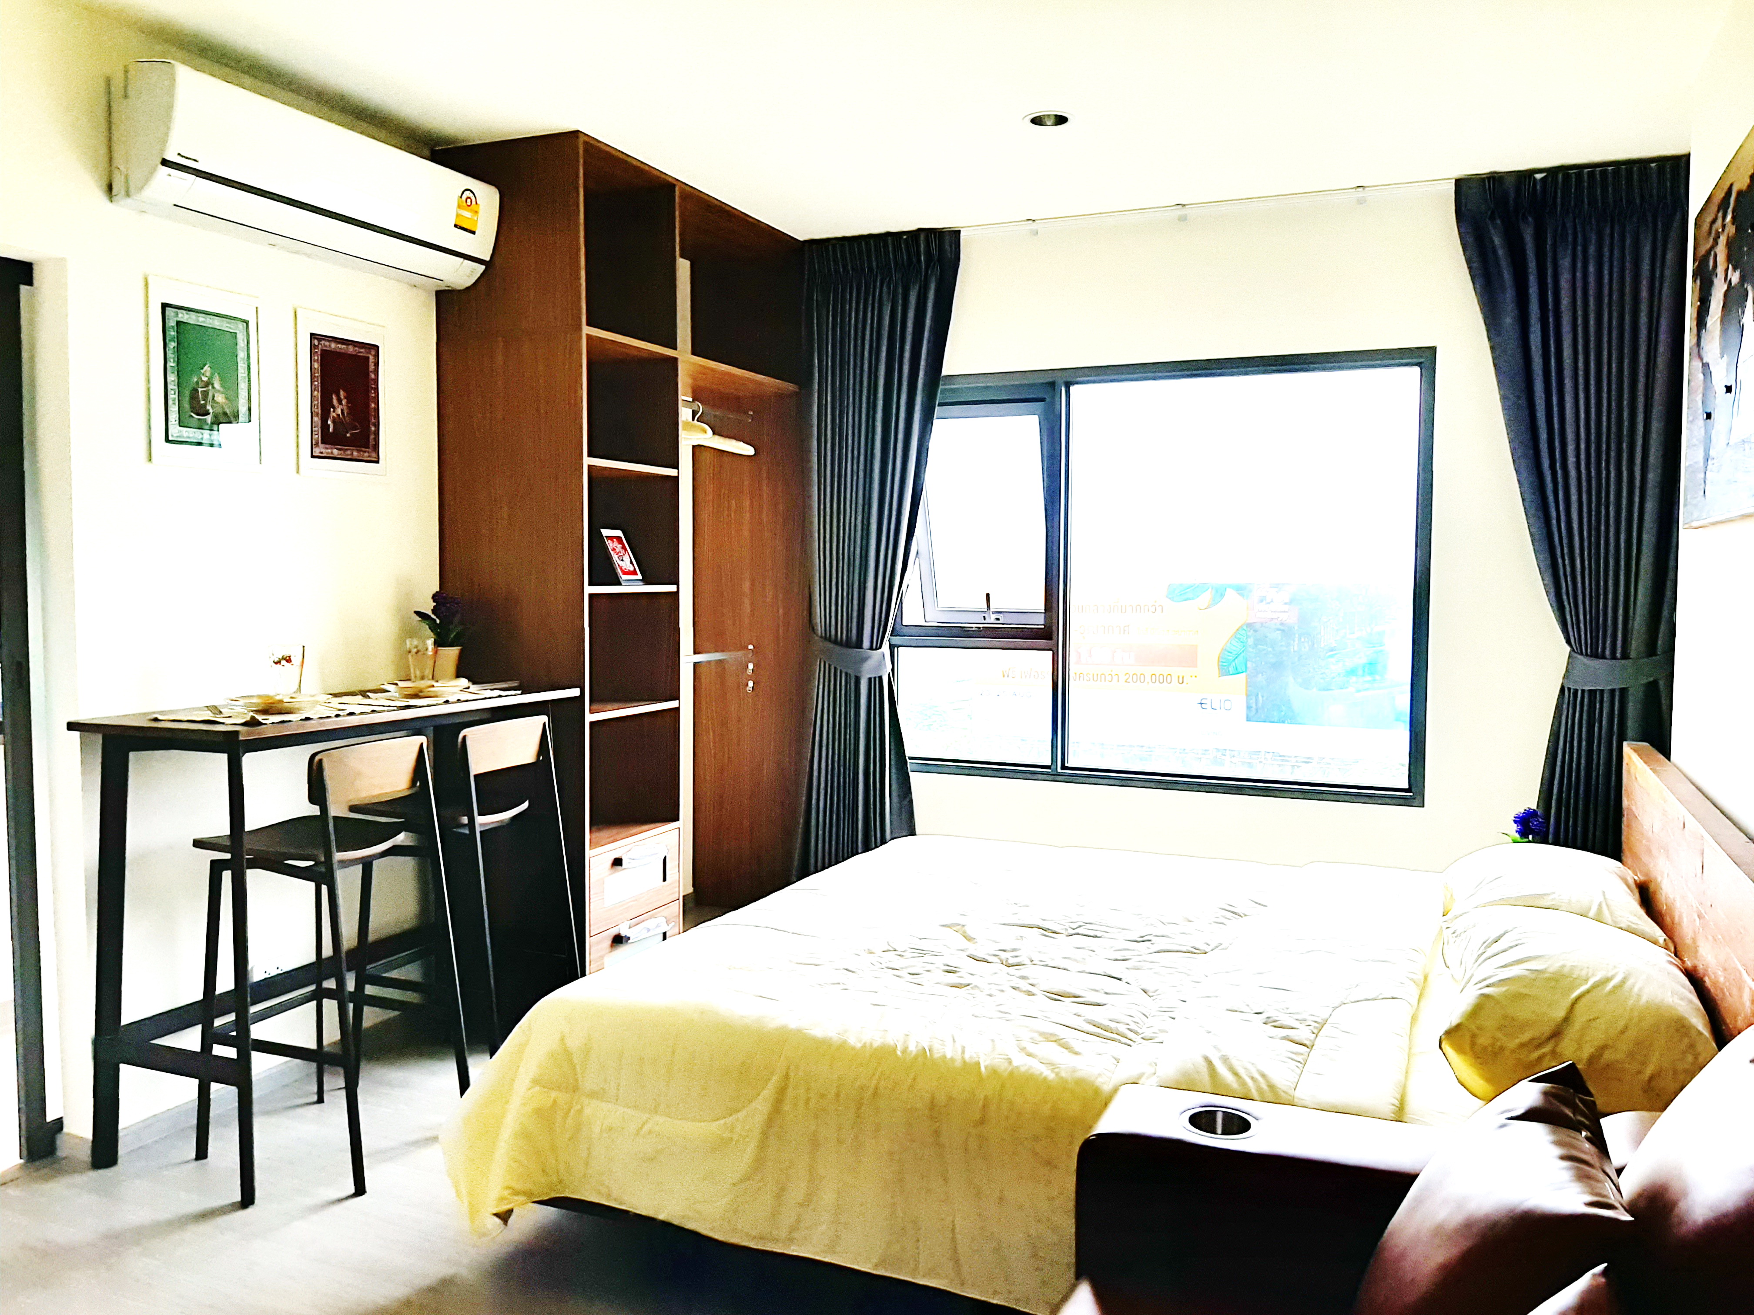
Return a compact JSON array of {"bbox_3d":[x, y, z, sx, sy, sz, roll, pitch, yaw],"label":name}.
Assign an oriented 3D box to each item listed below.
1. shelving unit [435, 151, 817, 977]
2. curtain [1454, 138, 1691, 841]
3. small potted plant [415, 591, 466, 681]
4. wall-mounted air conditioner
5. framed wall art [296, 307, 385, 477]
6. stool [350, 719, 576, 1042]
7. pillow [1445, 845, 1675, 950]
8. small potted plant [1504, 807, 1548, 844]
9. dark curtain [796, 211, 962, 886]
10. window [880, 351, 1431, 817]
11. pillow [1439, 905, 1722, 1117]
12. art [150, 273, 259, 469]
[{"bbox_3d":[-0.816,-0.225,4.591,0.545,2.675,1.379,2,4,24],"label":"shelving unit"},{"bbox_3d":[2.059,-0.178,4.006,0.616,2.565,0.139,2,4,24],"label":"curtain"},{"bbox_3d":[-1.309,-0.054,3.941,0.135,0.290,0.135,2,4,24],"label":"small potted plant"},{"bbox_3d":[-1.441,-1.215,3.445,0.222,0.289,1.047,2,4,24],"label":"wall-mounted air conditioner"},{"bbox_3d":[-1.475,-0.722,3.649,0.021,0.438,0.316,2,4,24],"label":"framed wall art"},{"bbox_3d":[-1.112,0.658,3.560,0.519,0.988,0.388,2,4,24],"label":"stool"},{"bbox_3d":[1.598,0.588,3.147,0.460,0.190,0.740,2,4,24],"label":"pillow"},{"bbox_3d":[1.912,0.575,3.889,0.130,0.280,0.130,2,4,24],"label":"small potted plant"},{"bbox_3d":[-0.003,-0.265,5.020,0.640,2.655,0.140,2,4,24],"label":"dark curtain"},{"bbox_3d":[0.918,-0.279,4.642,1.902,1.474,0.097,2,4,24],"label":"window"},{"bbox_3d":[1.219,0.596,2.319,0.422,0.194,0.693,2,4,24],"label":"pillow"},{"bbox_3d":[-1.667,-0.699,3.281,0.025,0.434,0.318,2,4,24],"label":"art"}]

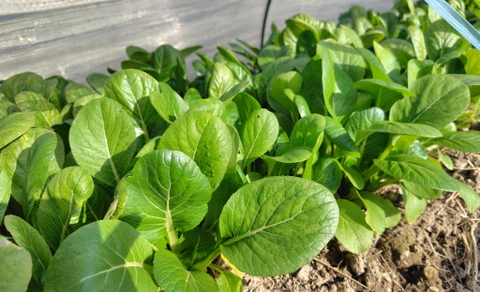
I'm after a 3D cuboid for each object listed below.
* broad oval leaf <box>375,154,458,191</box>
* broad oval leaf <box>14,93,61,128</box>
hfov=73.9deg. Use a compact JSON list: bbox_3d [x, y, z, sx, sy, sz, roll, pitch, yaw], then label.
[{"bbox_3d":[0.349,0.052,0.630,0.157,0.035,0.075,20,45,11],"label":"broad oval leaf"},{"bbox_3d":[-0.430,-0.076,0.680,0.114,0.030,0.068,39,58,15],"label":"broad oval leaf"}]

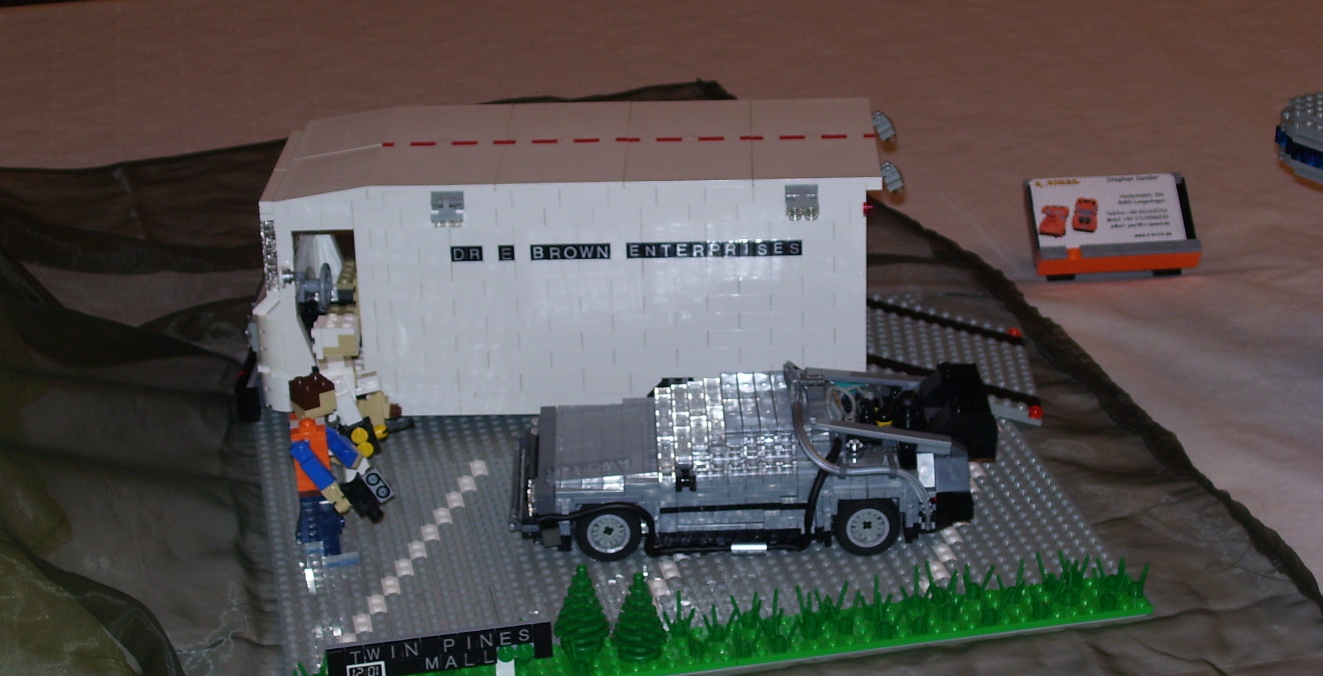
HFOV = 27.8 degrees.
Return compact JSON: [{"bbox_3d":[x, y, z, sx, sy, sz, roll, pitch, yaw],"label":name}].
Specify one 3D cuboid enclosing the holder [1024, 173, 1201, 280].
[{"bbox_3d":[0.271,-0.067,1.613,0.096,0.046,0.063,-3,23,-2],"label":"holder"}]

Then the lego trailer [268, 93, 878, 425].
[{"bbox_3d":[-0.047,-0.035,1.412,0.326,0.145,0.130,-1,23,3],"label":"lego trailer"}]

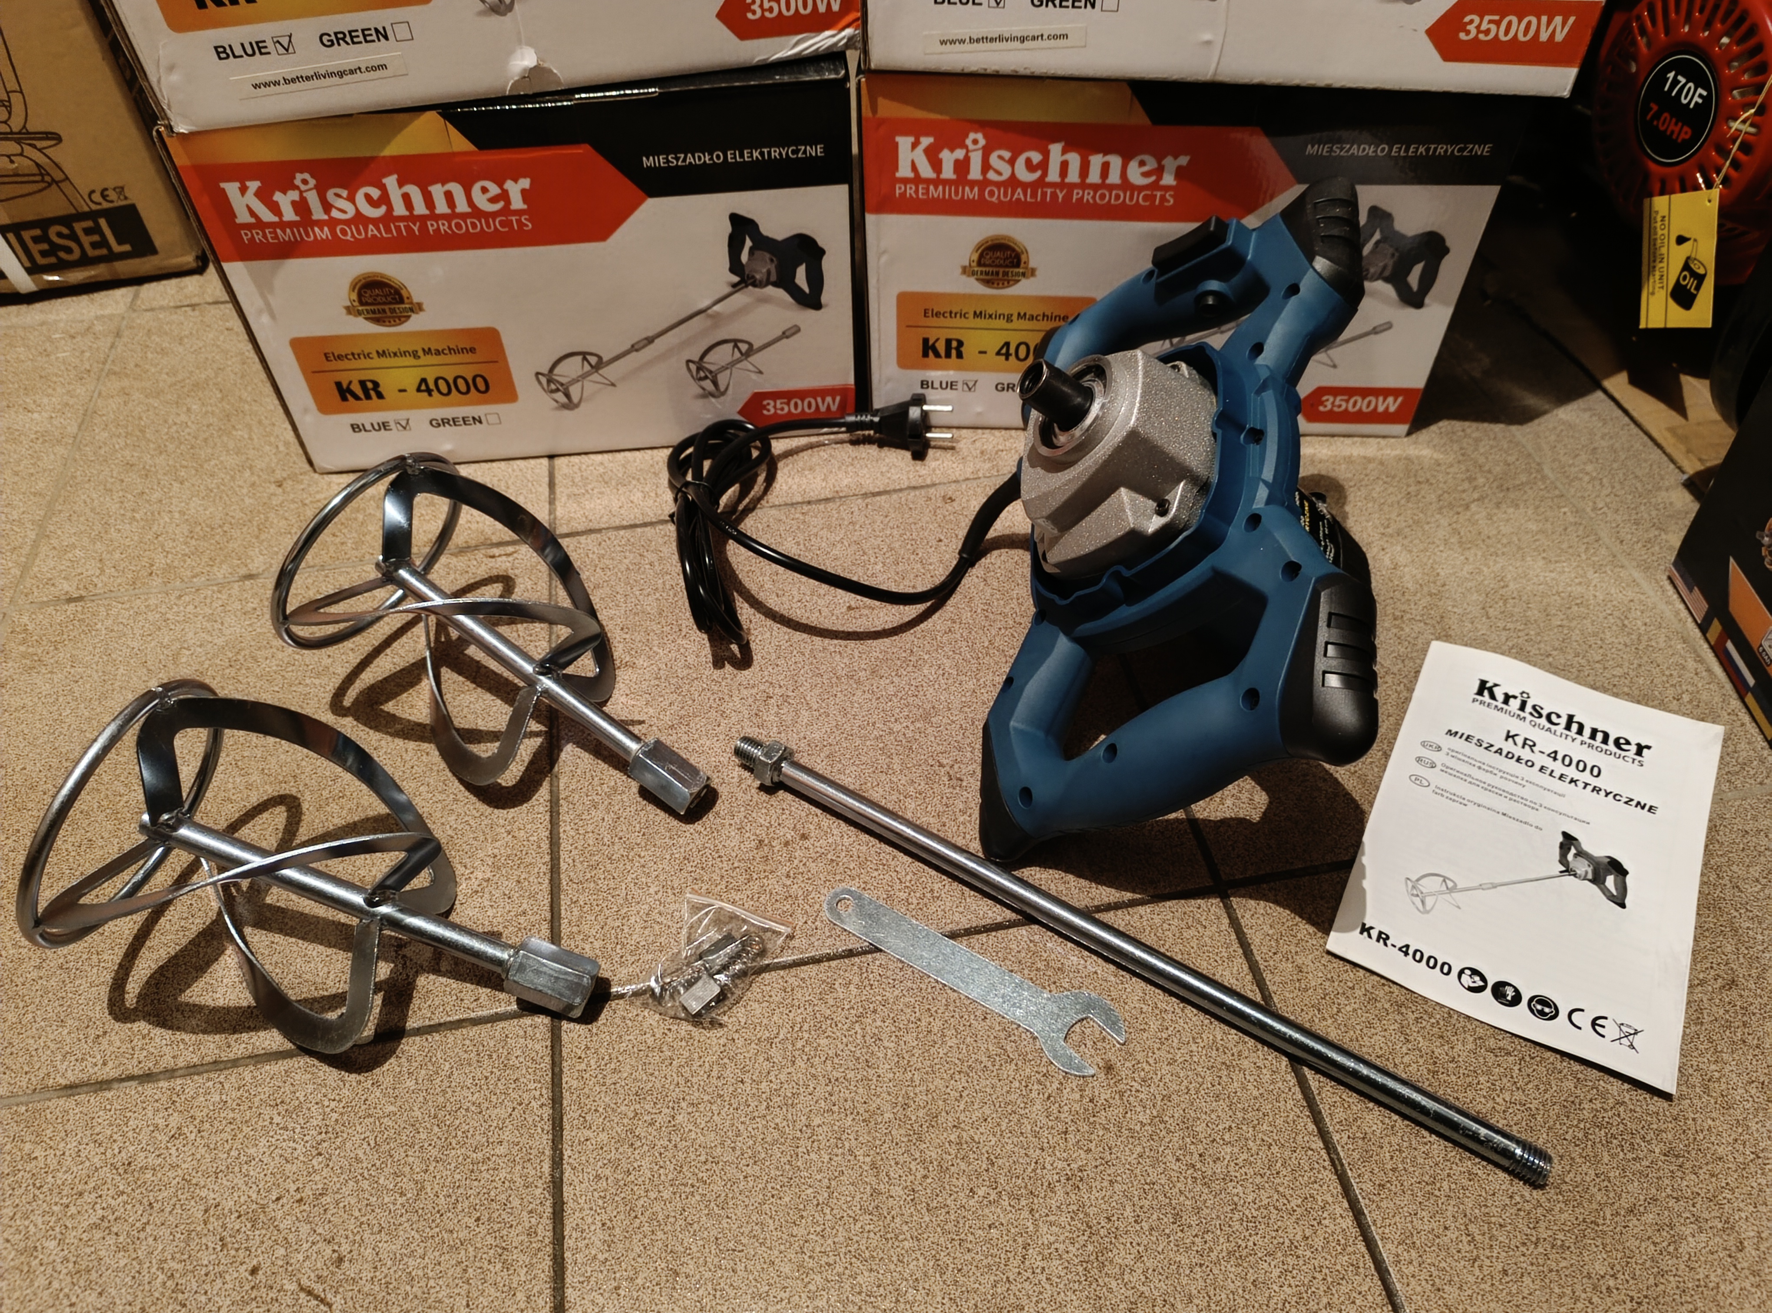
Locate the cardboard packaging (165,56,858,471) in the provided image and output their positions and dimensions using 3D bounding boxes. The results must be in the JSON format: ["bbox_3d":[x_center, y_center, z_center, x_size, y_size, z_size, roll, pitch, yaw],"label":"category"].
[{"bbox_3d":[-0.202,-0.297,0.784,0.344,0.222,0.250,-4,49,-3],"label":"cardboard packaging"}]

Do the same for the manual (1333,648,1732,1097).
[{"bbox_3d":[0.312,0.082,0.585,0.147,0.008,0.211,22,53,19],"label":"manual"}]

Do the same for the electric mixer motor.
[{"bbox_3d":[0.136,-0.075,0.603,0.195,0.200,0.325,-21,47,42],"label":"electric mixer motor"}]

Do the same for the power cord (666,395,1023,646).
[{"bbox_3d":[-0.024,-0.091,0.708,0.200,0.060,0.170,-8,49,-6],"label":"power cord"}]

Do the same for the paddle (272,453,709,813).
[{"bbox_3d":[-0.174,0.008,0.606,0.213,0.120,0.120,35,56,5],"label":"paddle"}]

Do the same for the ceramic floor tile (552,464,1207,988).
[{"bbox_3d":[-0.022,0.020,0.656,0.300,0.010,0.300,-8,49,-6],"label":"ceramic floor tile"}]

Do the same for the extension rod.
[{"bbox_3d":[0.092,0.123,0.546,0.392,0.022,0.022,25,54,21],"label":"extension rod"}]

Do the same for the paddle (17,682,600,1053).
[{"bbox_3d":[-0.222,0.105,0.518,0.213,0.120,0.120,23,51,-4],"label":"paddle"}]

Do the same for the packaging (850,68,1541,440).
[{"bbox_3d":[0.167,-0.312,0.791,0.344,0.222,0.250,2,49,2],"label":"packaging"}]

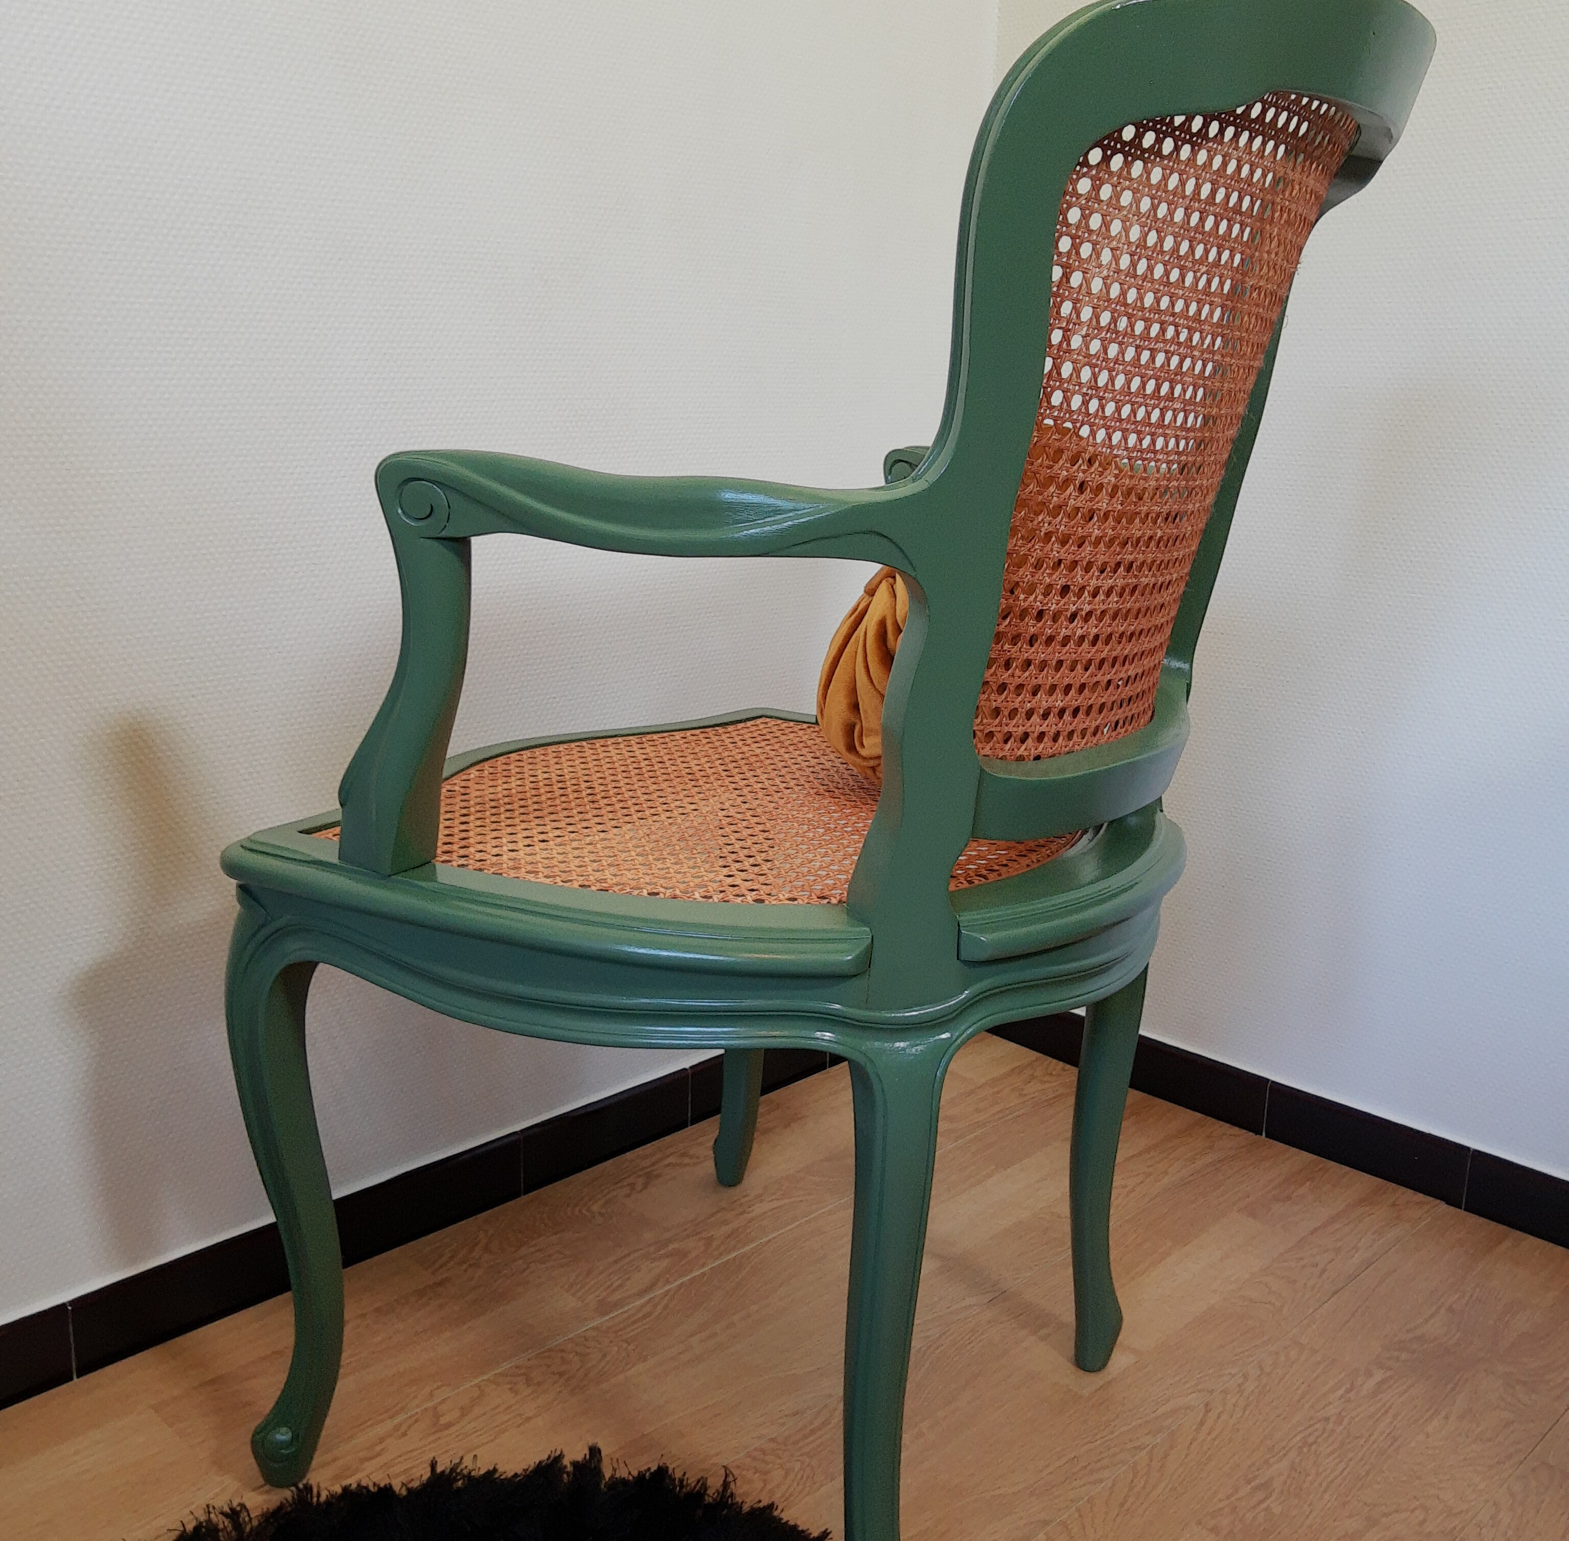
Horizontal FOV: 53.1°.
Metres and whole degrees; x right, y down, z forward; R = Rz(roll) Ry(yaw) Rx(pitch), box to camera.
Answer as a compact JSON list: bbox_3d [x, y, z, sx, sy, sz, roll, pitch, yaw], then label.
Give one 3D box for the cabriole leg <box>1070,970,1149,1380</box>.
[{"bbox_3d":[0.237,0.280,1.167,0.056,0.360,0.052,-2,14,-11],"label":"cabriole leg"}]

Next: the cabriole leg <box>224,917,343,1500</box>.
[{"bbox_3d":[-0.323,0.279,1.022,0.068,0.410,0.056,-2,14,-11],"label":"cabriole leg"}]

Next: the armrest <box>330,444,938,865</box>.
[{"bbox_3d":[-0.112,-0.038,0.816,0.365,0.246,0.100,8,15,26],"label":"armrest"}]

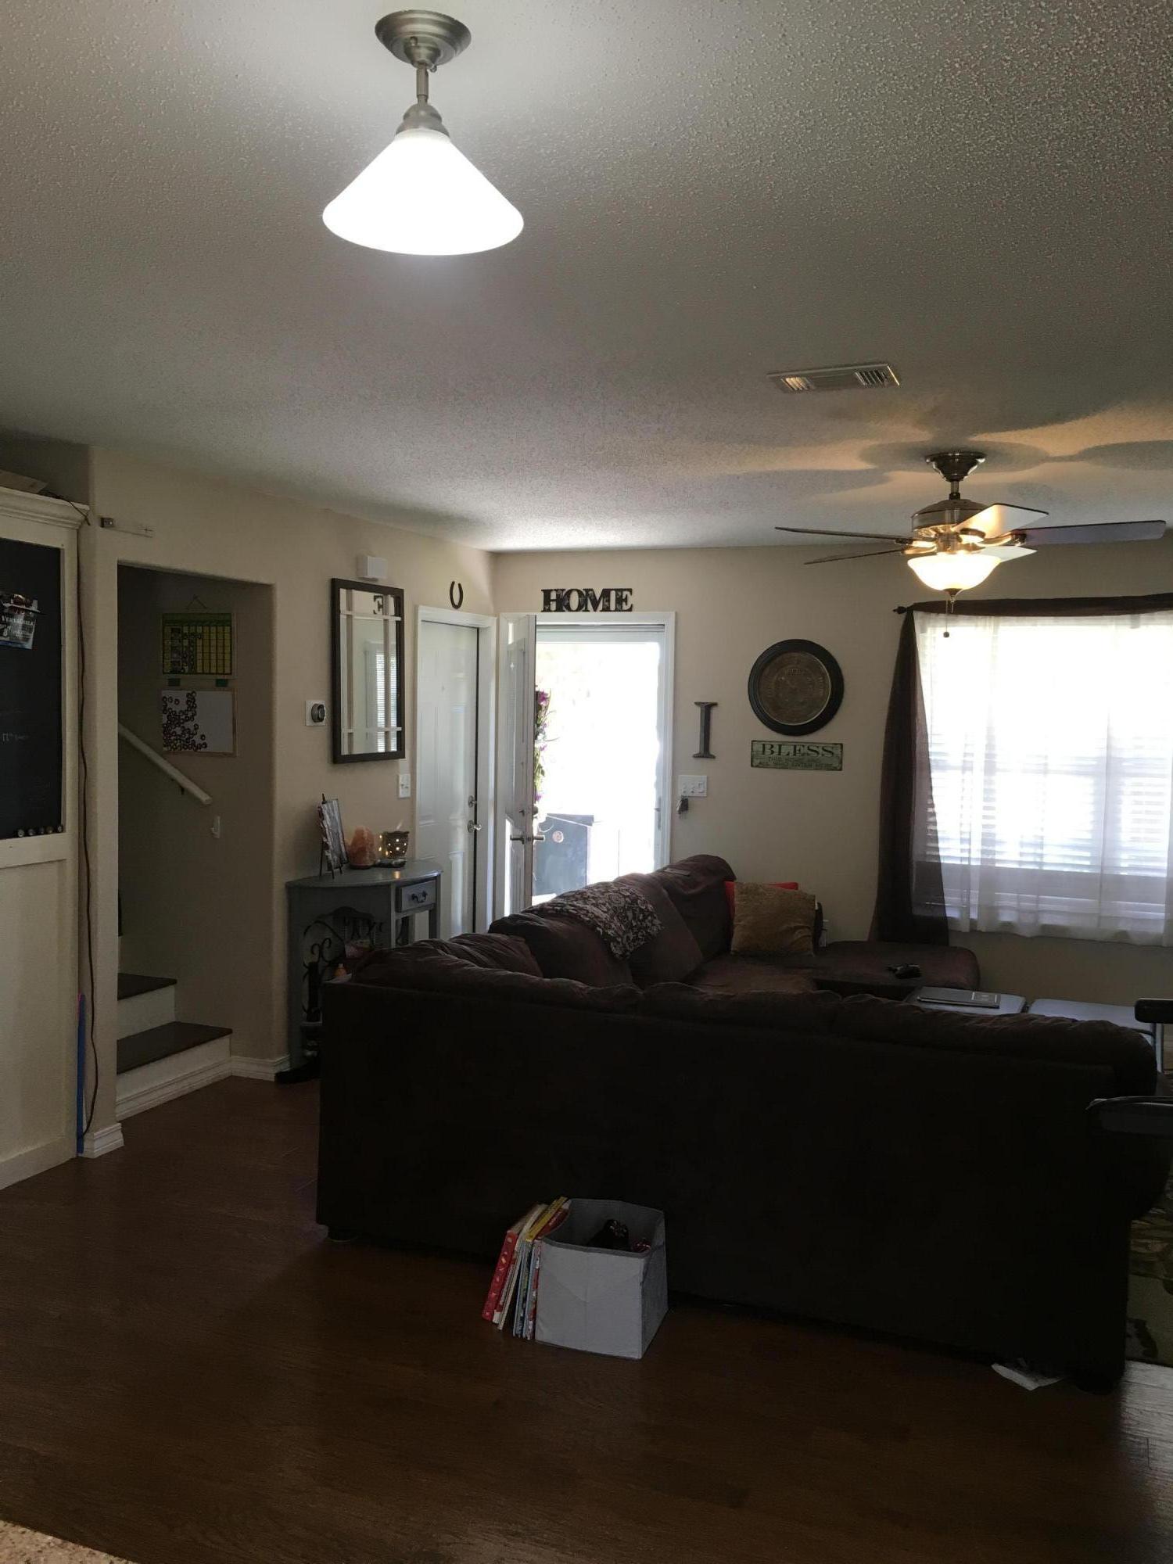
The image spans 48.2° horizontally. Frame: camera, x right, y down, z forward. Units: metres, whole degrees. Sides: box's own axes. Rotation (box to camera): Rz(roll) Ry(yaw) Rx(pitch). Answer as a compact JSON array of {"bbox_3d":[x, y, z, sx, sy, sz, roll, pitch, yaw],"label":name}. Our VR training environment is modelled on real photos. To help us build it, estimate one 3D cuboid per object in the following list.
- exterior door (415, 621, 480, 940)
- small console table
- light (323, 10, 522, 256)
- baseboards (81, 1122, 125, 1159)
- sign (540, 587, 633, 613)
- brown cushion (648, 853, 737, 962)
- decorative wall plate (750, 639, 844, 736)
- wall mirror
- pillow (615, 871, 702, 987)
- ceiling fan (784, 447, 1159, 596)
[{"bbox_3d":[-0.783,0.170,7.087,0.050,2.023,0.775,3,4,22],"label":"exterior door"},{"bbox_3d":[-0.900,0.824,5.953,0.400,0.825,0.980,2,4,21],"label":"small console table"},{"bbox_3d":[-0.200,-0.804,1.614,0.250,0.226,0.250,1,4,0],"label":"light"},{"bbox_3d":[-1.716,1.264,4.641,0.060,0.086,0.150,2,4,21],"label":"baseboards"},{"bbox_3d":[0.002,-0.994,7.194,0.542,0.122,0.025,3,4,22],"label":"sign"},{"bbox_3d":[0.506,0.563,6.089,0.280,0.450,0.680,2,4,21],"label":"brown cushion"},{"bbox_3d":[1.063,-0.483,6.722,0.497,0.497,0.050,2,4,21],"label":"decorative wall plate"},{"bbox_3d":[-1.018,-0.509,6.134,0.035,0.833,0.631,3,4,22],"label":"wall mirror"},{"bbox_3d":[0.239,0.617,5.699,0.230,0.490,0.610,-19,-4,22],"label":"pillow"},{"bbox_3d":[1.209,-0.840,4.323,1.290,0.455,1.290,3,4,22],"label":"ceiling fan"}]

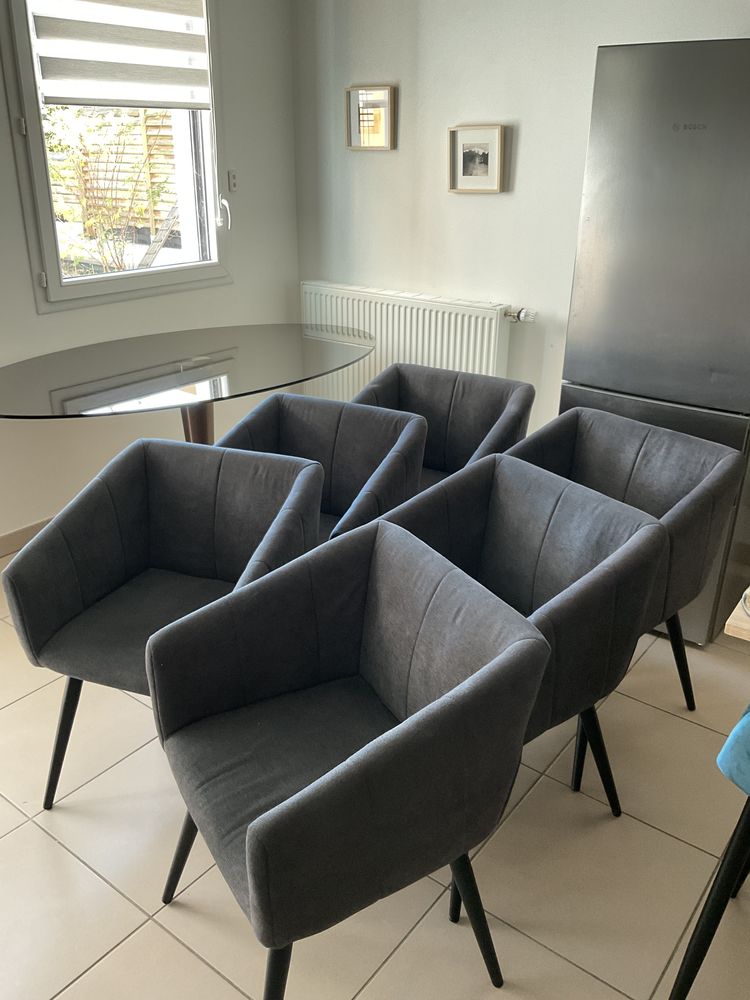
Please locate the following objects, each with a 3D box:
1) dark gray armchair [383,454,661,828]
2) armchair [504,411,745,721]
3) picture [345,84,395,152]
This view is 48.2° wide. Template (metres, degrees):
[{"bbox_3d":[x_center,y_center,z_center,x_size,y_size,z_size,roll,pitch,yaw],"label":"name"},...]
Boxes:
[{"bbox_3d":[0.250,0.392,2.000,0.585,0.810,0.589,-16,29,-34],"label":"dark gray armchair"},{"bbox_3d":[0.576,0.233,2.368,0.585,0.810,0.589,-19,30,-37],"label":"armchair"},{"bbox_3d":[-0.018,-1.714,3.772,0.250,0.253,0.042,17,29,34],"label":"picture"}]

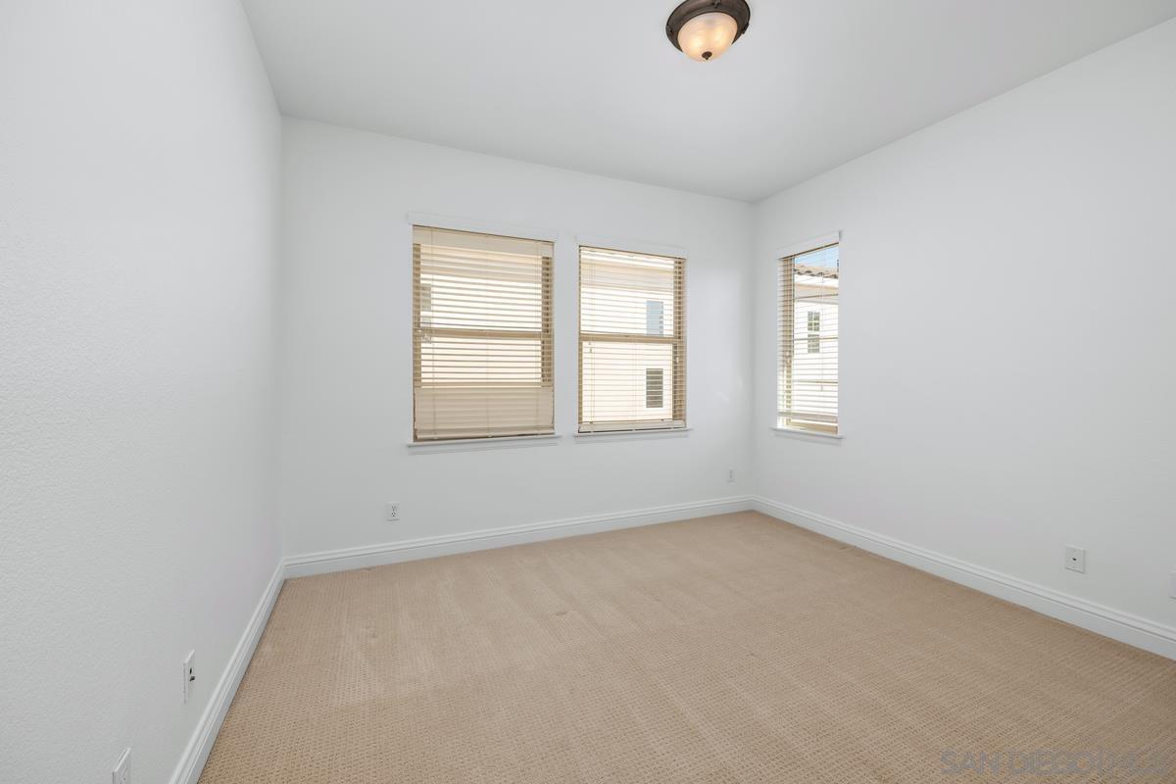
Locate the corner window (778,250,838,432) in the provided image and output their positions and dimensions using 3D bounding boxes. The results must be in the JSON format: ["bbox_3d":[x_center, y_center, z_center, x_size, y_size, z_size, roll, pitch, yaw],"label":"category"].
[{"bbox_3d":[1.735,-0.410,3.587,0.100,1.450,0.560,-1,1,-25],"label":"corner window"}]

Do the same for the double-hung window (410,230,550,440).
[{"bbox_3d":[-0.702,-0.386,3.180,0.950,1.400,0.060,0,1,-22],"label":"double-hung window"}]

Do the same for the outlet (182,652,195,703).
[{"bbox_3d":[-1.166,0.833,1.338,0.008,0.115,0.071,-1,1,-25],"label":"outlet"}]

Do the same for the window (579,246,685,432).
[{"bbox_3d":[0.353,-0.405,3.645,0.950,1.400,0.100,0,1,-22],"label":"window"}]

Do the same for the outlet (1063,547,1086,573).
[{"bbox_3d":[2.343,0.804,2.200,0.008,0.115,0.071,-1,1,-25],"label":"outlet"}]

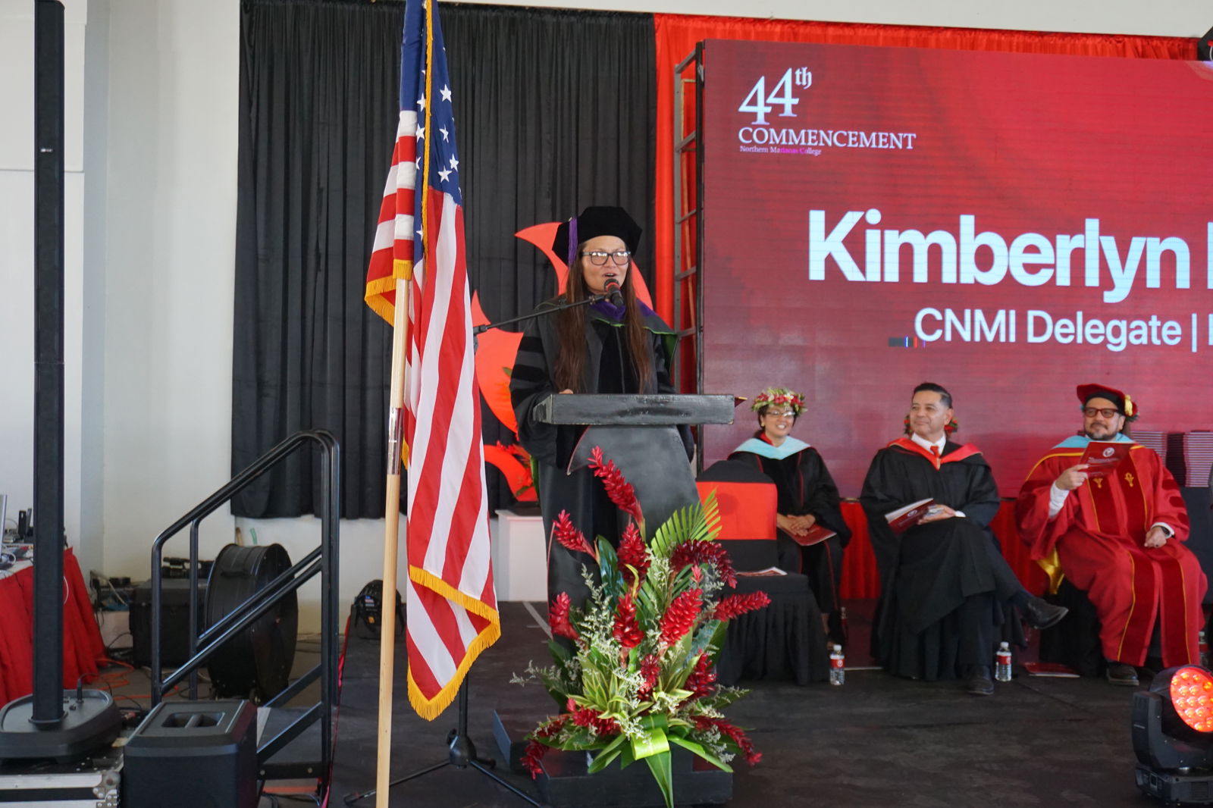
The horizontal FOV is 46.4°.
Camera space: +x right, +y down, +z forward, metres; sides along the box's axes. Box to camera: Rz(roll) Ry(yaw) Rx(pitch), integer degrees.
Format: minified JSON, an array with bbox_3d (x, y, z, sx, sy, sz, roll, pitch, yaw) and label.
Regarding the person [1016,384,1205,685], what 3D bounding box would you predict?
[{"bbox_3d":[2.145,0.534,6.140,0.710,1.280,0.700,0,-1,-2],"label":"person"}]

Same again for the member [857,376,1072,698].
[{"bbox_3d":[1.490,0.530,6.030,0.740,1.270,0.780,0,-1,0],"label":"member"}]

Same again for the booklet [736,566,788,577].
[{"bbox_3d":[0.653,0.715,6.000,0.230,0.030,0.200,0,-1,0],"label":"booklet"}]

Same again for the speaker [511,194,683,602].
[{"bbox_3d":[-0.012,0.205,4.600,0.600,1.700,0.480,1,-1,-11],"label":"speaker"}]

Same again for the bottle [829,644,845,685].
[{"bbox_3d":[0.956,1.081,5.850,0.061,0.163,0.061,0,-1,0],"label":"bottle"}]

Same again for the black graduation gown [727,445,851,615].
[{"bbox_3d":[0.875,0.615,7.020,0.640,0.830,0.580,0,-1,-3],"label":"black graduation gown"}]

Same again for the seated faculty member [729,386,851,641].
[{"bbox_3d":[0.875,0.545,7.000,0.640,1.260,0.660,0,-1,-3],"label":"seated faculty member"}]

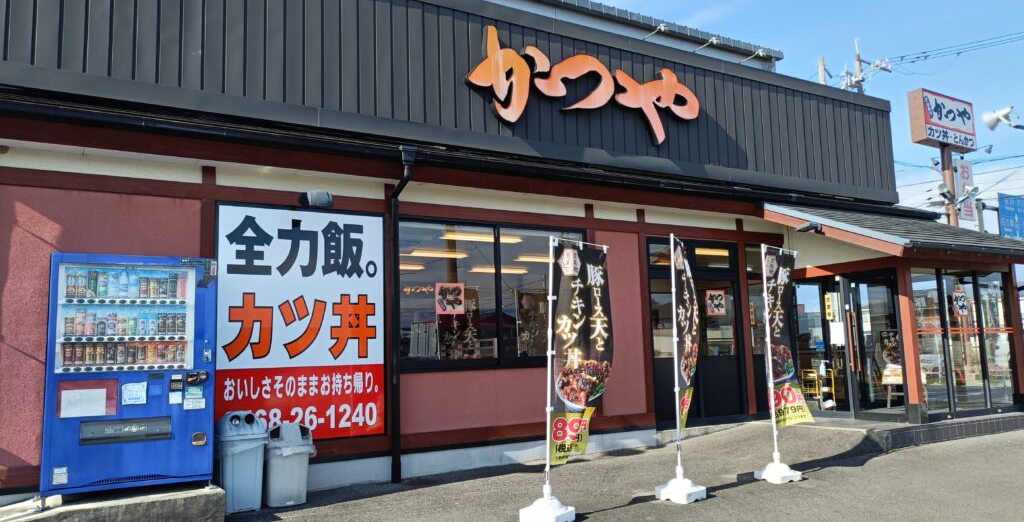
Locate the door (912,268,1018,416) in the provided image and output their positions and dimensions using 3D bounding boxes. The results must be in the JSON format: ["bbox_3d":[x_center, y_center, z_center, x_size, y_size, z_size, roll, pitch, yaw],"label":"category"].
[{"bbox_3d":[6.536,1.132,10.648,2.520,2.000,0.100,2,-8,-32],"label":"door"}]

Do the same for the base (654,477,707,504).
[{"bbox_3d":[1.482,1.996,6.511,0.340,0.190,0.340,5,-9,-44],"label":"base"}]

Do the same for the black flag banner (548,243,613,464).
[{"bbox_3d":[0.566,0.751,6.217,0.590,1.790,0.180,4,-9,-37],"label":"black flag banner"}]

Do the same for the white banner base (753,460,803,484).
[{"bbox_3d":[2.596,2.050,7.243,0.340,0.190,0.340,3,-8,-35],"label":"white banner base"}]

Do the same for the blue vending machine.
[{"bbox_3d":[-3.094,0.897,6.000,1.153,1.790,0.730,2,-8,-31],"label":"blue vending machine"}]

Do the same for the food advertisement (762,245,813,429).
[{"bbox_3d":[2.858,0.793,7.721,0.630,1.852,0.120,3,-8,-38],"label":"food advertisement"}]

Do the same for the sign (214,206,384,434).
[{"bbox_3d":[-2.054,0.628,7.364,1.680,2.277,0.060,2,-8,-31],"label":"sign"}]

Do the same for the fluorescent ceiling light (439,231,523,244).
[{"bbox_3d":[-0.420,-0.349,10.650,1.250,0.090,0.210,2,-8,-32],"label":"fluorescent ceiling light"}]

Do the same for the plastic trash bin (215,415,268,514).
[{"bbox_3d":[-2.397,1.770,6.582,0.400,0.860,0.380,2,-8,-31],"label":"plastic trash bin"}]

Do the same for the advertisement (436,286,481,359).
[{"bbox_3d":[-0.594,0.679,8.268,0.552,0.834,0.030,2,-8,-31],"label":"advertisement"}]

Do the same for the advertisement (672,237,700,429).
[{"bbox_3d":[1.624,0.685,7.024,0.140,1.742,0.600,-5,-7,27],"label":"advertisement"}]

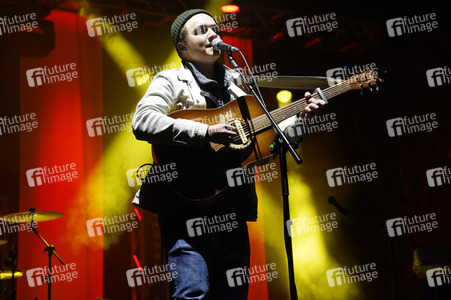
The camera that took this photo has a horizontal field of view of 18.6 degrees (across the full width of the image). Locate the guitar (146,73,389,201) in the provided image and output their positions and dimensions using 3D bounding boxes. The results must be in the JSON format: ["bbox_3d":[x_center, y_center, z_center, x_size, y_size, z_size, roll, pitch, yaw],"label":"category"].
[{"bbox_3d":[0.198,-0.113,5.760,1.025,0.395,0.125,-24,-14,-9],"label":"guitar"}]

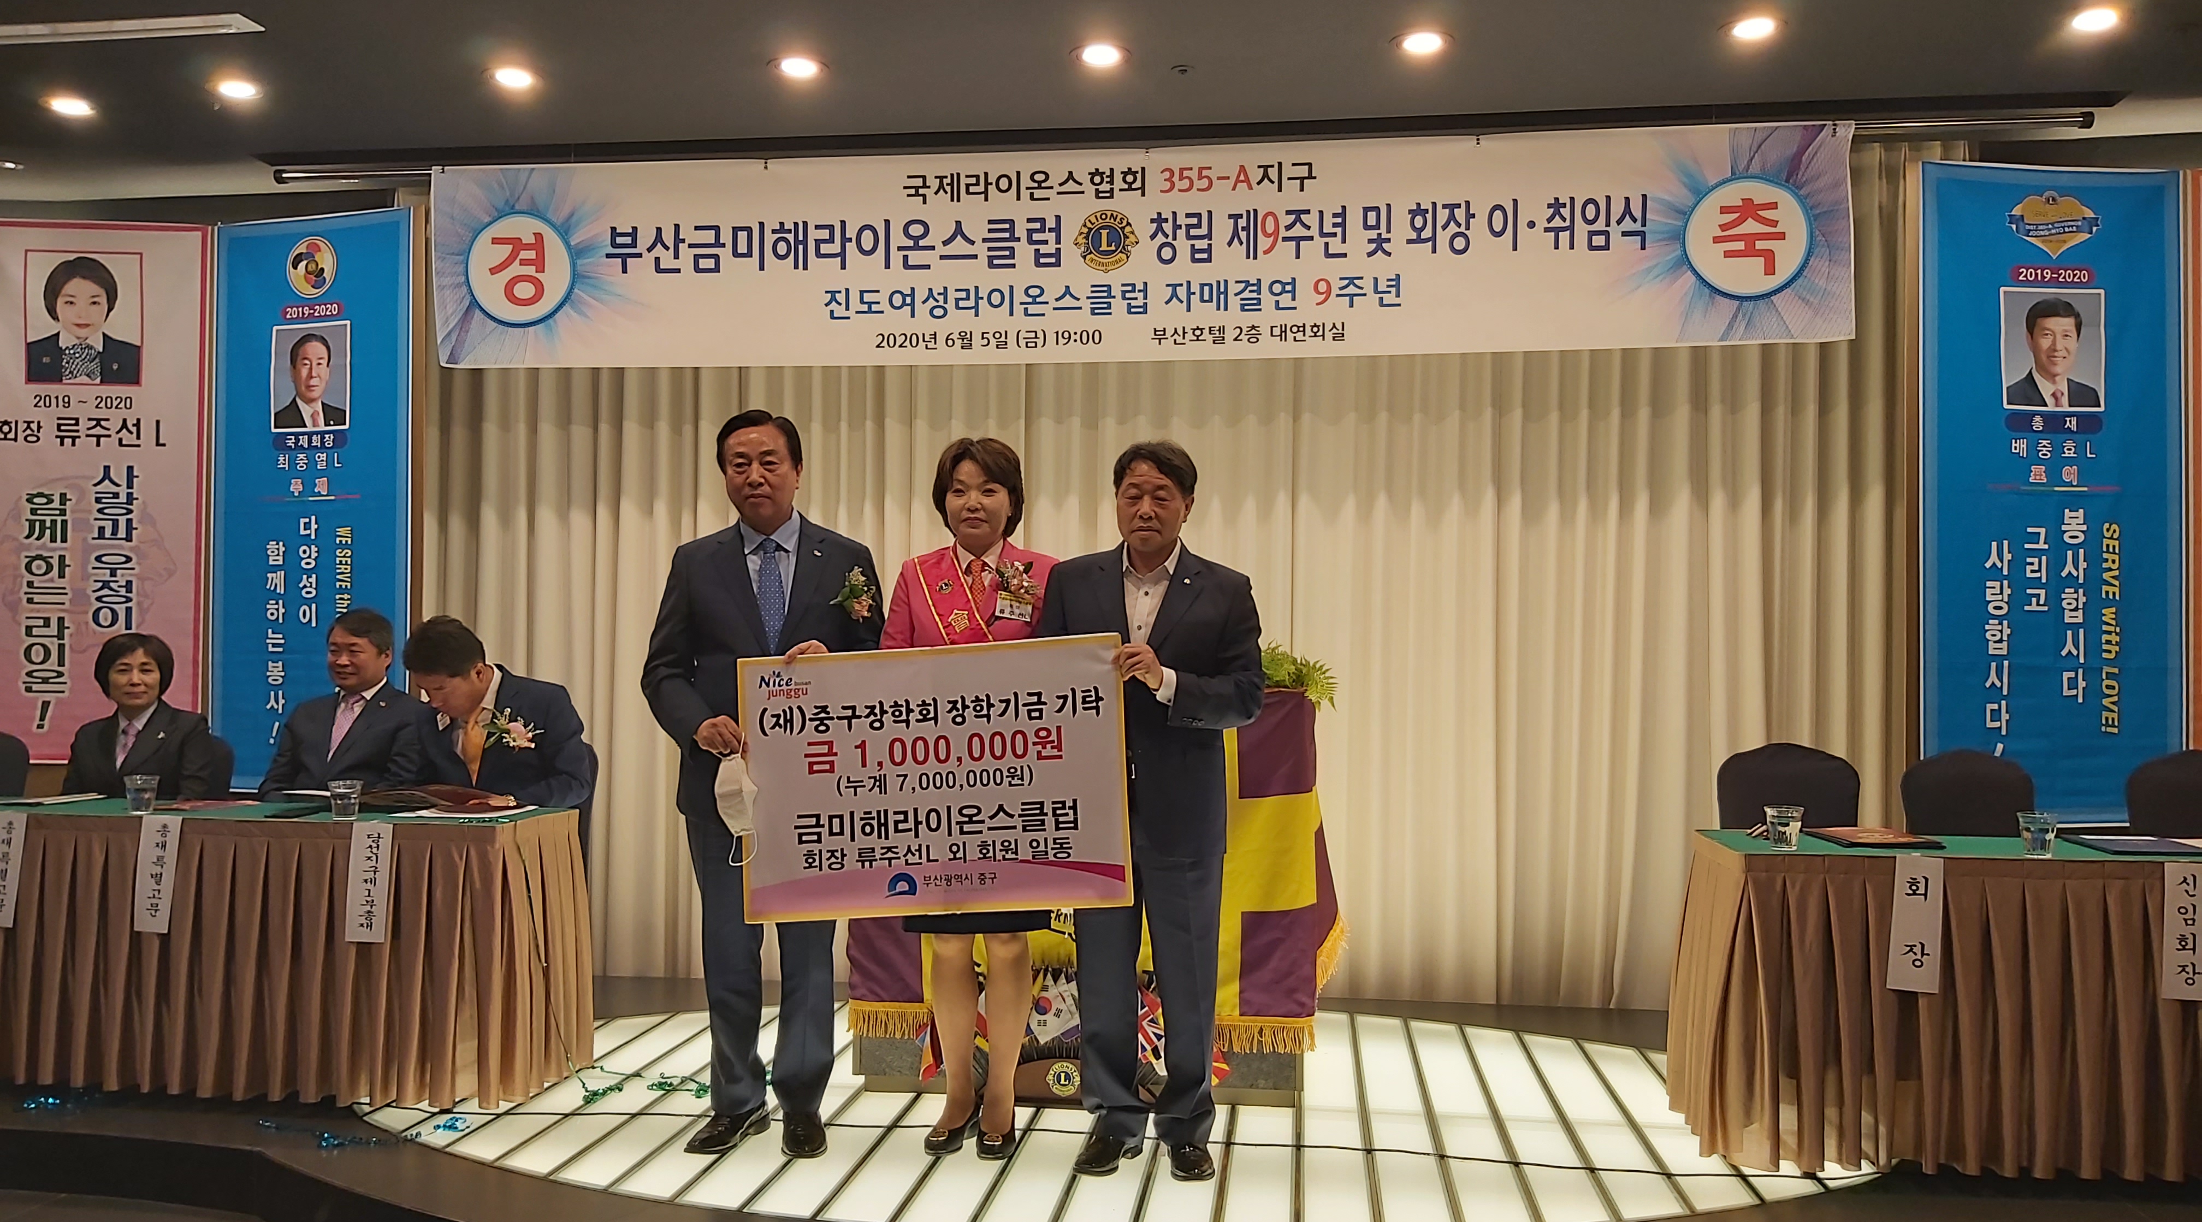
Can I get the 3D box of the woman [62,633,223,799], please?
[{"bbox_3d":[-2.881,0.664,4.830,0.520,1.220,0.780,0,-1,-3],"label":"woman"}]

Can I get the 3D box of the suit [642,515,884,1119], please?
[{"bbox_3d":[-0.795,0.493,3.890,0.560,1.430,0.390,0,-1,0],"label":"suit"}]

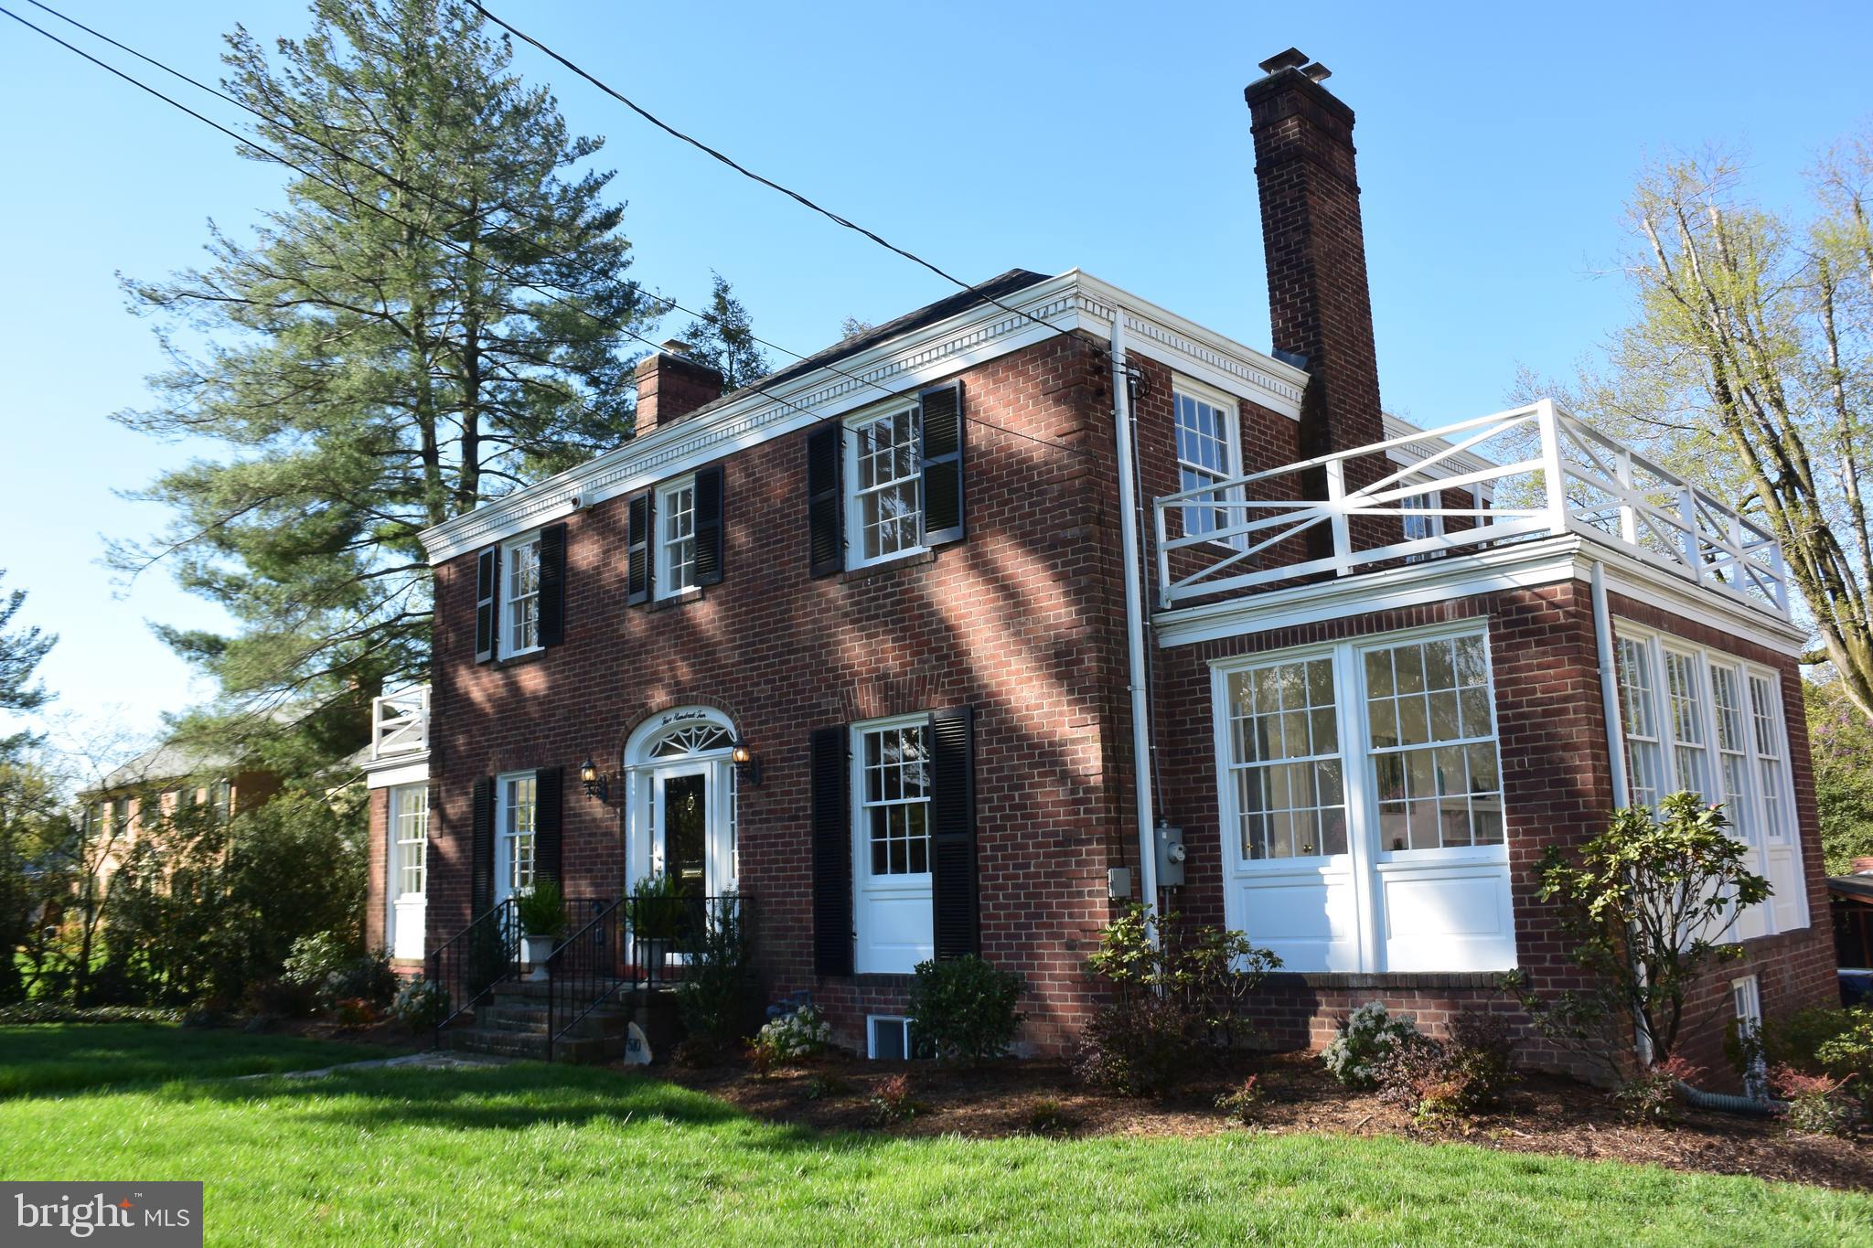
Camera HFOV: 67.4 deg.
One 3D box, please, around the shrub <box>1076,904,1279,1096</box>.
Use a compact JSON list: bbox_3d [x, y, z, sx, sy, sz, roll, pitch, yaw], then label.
[{"bbox_3d":[1.628,2.554,9.500,1.350,1.300,1.200,-11,-14,43],"label":"shrub"}]

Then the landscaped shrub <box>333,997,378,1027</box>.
[{"bbox_3d":[-6.573,4.394,15.912,0.460,0.315,0.414,3,-11,-22],"label":"landscaped shrub"}]

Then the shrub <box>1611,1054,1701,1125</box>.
[{"bbox_3d":[3.925,2.532,7.650,0.440,0.371,0.396,-7,-12,25],"label":"shrub"}]

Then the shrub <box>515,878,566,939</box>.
[{"bbox_3d":[-4.051,2.901,14.350,0.520,0.620,0.520,-11,-14,43],"label":"shrub"}]

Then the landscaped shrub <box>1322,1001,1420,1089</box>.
[{"bbox_3d":[2.826,2.746,9.150,0.600,0.570,0.580,-11,-14,43],"label":"landscaped shrub"}]

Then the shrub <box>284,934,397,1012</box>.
[{"bbox_3d":[-7.751,4.538,18.258,1.366,0.958,1.229,3,-11,-22],"label":"shrub"}]

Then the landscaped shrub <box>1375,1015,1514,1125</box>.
[{"bbox_3d":[2.858,2.513,7.905,0.735,0.595,0.662,-5,-11,18],"label":"landscaped shrub"}]

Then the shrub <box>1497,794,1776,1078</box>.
[{"bbox_3d":[4.121,1.883,8.250,1.500,1.700,1.400,-11,-14,43],"label":"shrub"}]

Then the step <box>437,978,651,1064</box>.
[{"bbox_3d":[-3.631,3.792,13.576,2.250,0.590,1.650,-11,-14,43],"label":"step"}]

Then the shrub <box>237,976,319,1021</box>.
[{"bbox_3d":[-8.129,4.627,17.340,0.867,0.515,0.780,3,-11,-24],"label":"shrub"}]

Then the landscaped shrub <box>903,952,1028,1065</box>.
[{"bbox_3d":[0.220,2.899,10.557,0.890,0.784,0.802,-2,-10,1],"label":"landscaped shrub"}]

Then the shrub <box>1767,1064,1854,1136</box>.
[{"bbox_3d":[5.011,2.727,8.050,0.460,0.400,0.450,-11,-14,43],"label":"shrub"}]

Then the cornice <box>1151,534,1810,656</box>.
[{"bbox_3d":[4.990,0.102,12.207,3.400,0.290,5.920,-11,-14,43],"label":"cornice"}]

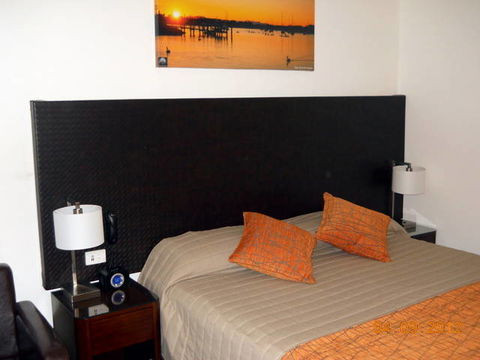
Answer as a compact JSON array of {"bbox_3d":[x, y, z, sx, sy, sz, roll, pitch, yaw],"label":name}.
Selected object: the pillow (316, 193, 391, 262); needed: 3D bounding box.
[{"bbox_3d":[0.720,0.290,3.191,0.450,0.140,0.440,20,34,4],"label":"pillow"}]

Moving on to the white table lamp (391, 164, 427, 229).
[{"bbox_3d":[1.288,0.132,3.963,0.240,0.520,0.275,-7,10,-32],"label":"white table lamp"}]

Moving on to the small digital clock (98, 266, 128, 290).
[{"bbox_3d":[-0.706,0.548,2.870,0.120,0.100,0.105,-7,11,-36],"label":"small digital clock"}]

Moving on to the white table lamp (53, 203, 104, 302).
[{"bbox_3d":[-0.828,0.369,2.663,0.240,0.520,0.275,-7,10,-32],"label":"white table lamp"}]

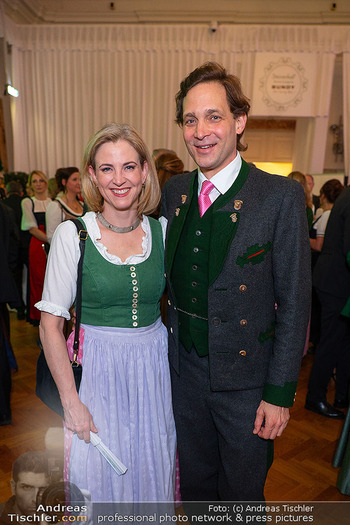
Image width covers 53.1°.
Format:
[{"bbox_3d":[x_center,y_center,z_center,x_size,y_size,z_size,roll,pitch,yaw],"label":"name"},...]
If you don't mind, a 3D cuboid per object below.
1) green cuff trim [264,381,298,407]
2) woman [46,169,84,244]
[{"bbox_3d":[0.321,0.396,1.070,0.100,0.070,0.090,8,12,3],"label":"green cuff trim"},{"bbox_3d":[-0.895,0.021,3.145,0.380,1.690,0.500,9,15,36],"label":"woman"}]

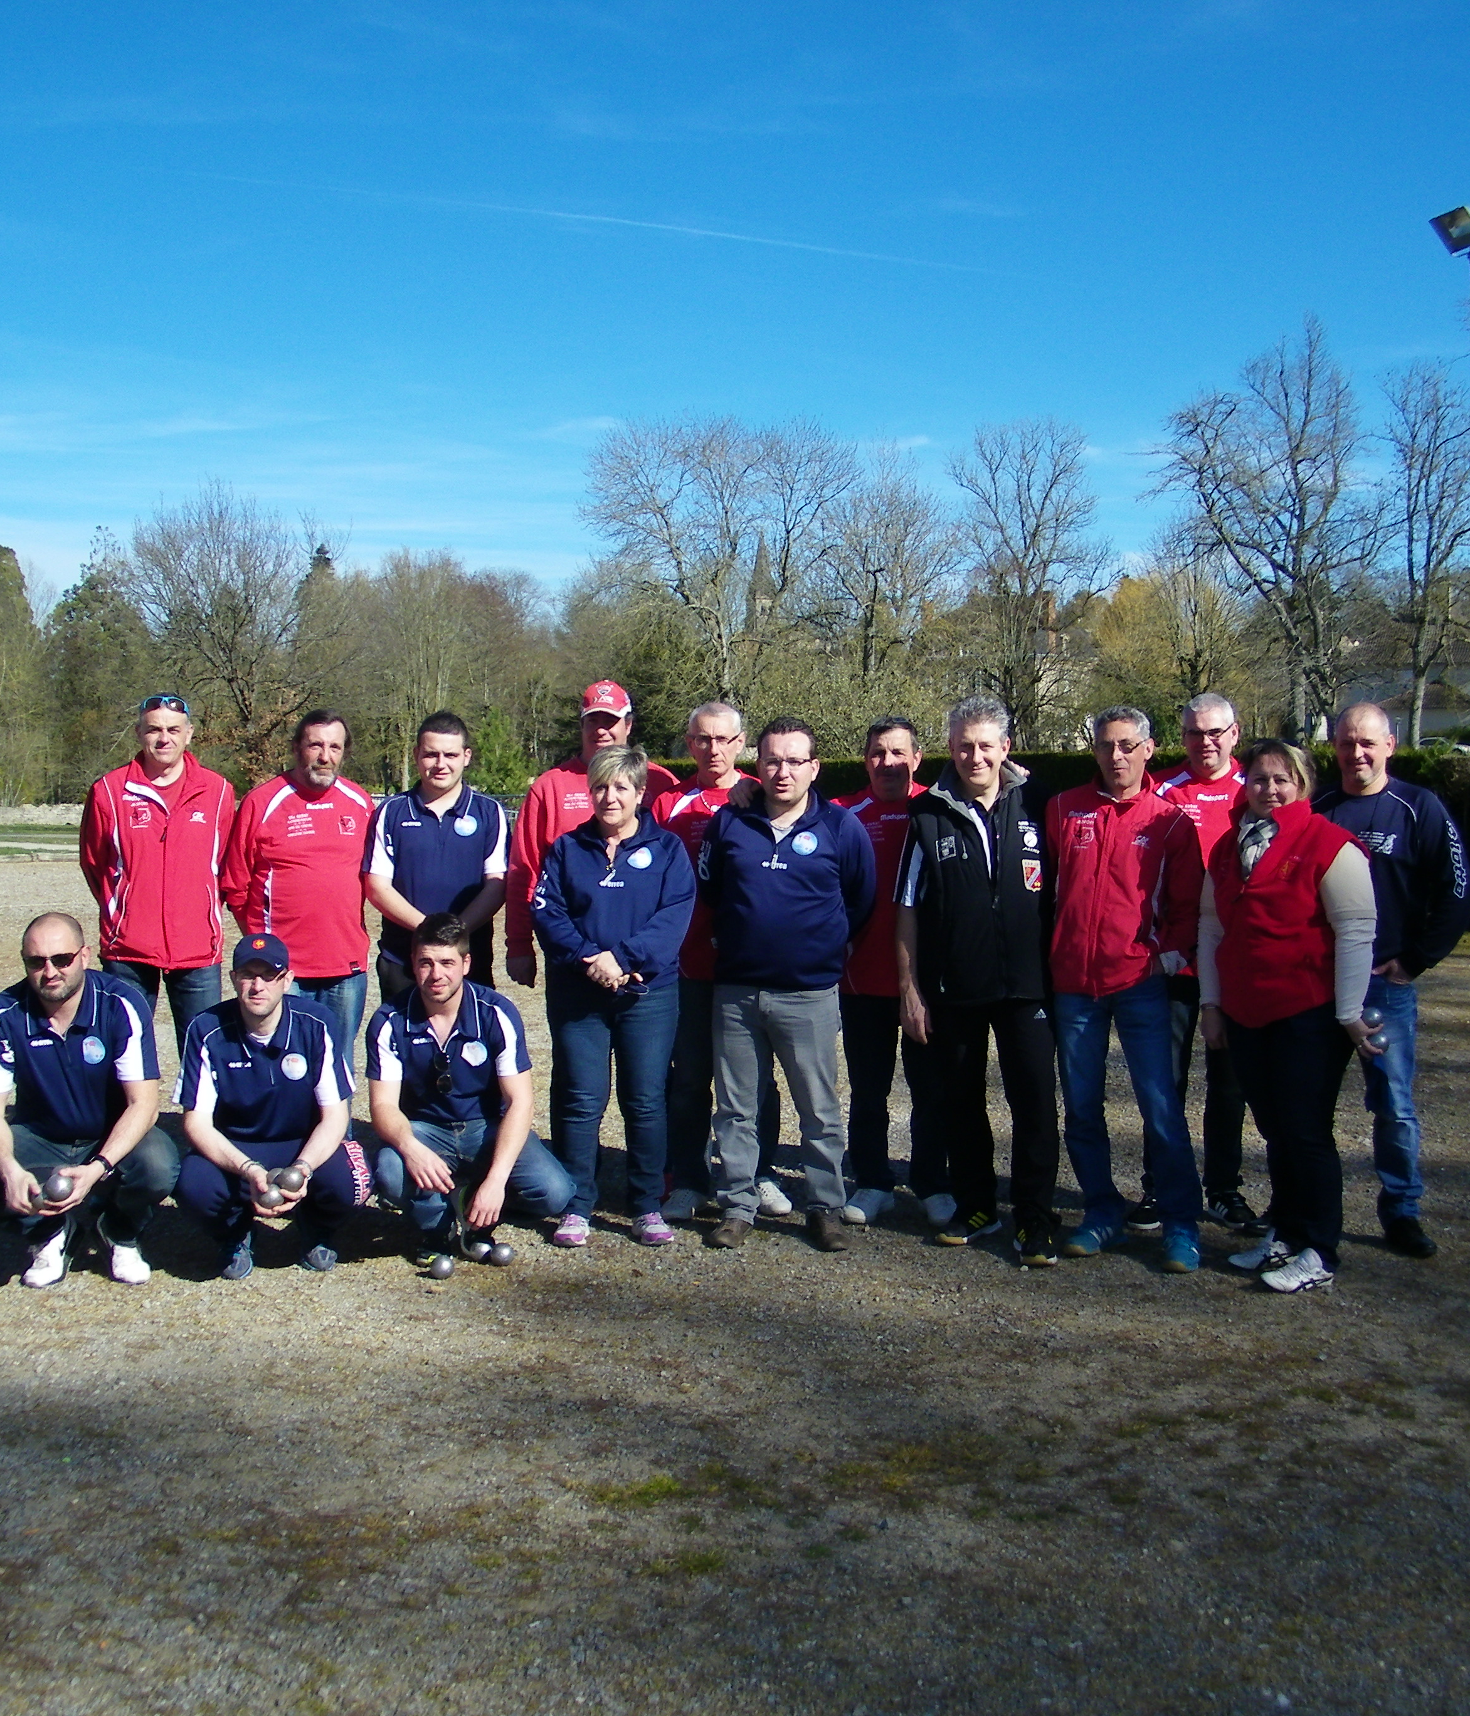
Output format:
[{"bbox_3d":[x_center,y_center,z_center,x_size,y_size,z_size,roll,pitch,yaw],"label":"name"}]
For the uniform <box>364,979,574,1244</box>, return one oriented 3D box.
[{"bbox_3d":[-0.873,0.818,6.065,0.660,0.848,0.660,0,3,-10],"label":"uniform"}]

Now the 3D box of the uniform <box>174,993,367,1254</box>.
[{"bbox_3d":[-1.489,0.849,5.920,0.620,0.840,0.620,-1,2,-11],"label":"uniform"}]

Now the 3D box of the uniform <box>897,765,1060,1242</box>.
[{"bbox_3d":[0.788,0.465,5.980,0.540,1.540,0.350,-1,2,-3],"label":"uniform"}]

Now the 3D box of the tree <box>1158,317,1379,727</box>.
[{"bbox_3d":[15.620,-7.860,54.000,6.300,13.600,6.000,0,3,16],"label":"tree"}]

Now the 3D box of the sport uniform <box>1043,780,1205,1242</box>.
[{"bbox_3d":[1.250,0.502,5.960,0.520,1.504,0.360,1,3,18],"label":"sport uniform"}]

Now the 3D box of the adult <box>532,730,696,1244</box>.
[{"bbox_3d":[-0.406,0.448,6.168,0.520,1.649,0.360,0,3,0],"label":"adult"}]

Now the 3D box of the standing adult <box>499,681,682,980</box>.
[{"bbox_3d":[-0.474,0.326,6.500,0.620,1.870,0.360,-1,3,-3],"label":"standing adult"}]

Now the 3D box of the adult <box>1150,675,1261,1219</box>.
[{"bbox_3d":[1.589,0.344,6.383,0.540,1.835,0.360,0,3,9],"label":"adult"}]

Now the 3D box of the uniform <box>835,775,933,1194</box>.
[{"bbox_3d":[0.561,0.474,6.529,0.520,1.482,0.330,0,3,5],"label":"uniform"}]

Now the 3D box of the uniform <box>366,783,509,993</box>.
[{"bbox_3d":[-1.026,0.434,6.380,0.500,1.400,0.320,-1,2,-10],"label":"uniform"}]

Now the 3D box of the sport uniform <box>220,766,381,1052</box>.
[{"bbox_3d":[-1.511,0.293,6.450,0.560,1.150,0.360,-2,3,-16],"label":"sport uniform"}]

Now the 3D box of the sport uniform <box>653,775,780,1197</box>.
[{"bbox_3d":[-0.060,0.452,6.540,0.500,1.490,0.320,-1,2,0],"label":"sport uniform"}]

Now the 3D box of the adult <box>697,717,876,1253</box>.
[{"bbox_3d":[0.167,0.401,6.080,0.580,1.740,0.360,-1,3,5],"label":"adult"}]

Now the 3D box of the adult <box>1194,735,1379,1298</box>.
[{"bbox_3d":[1.695,0.448,5.670,0.530,1.640,0.380,1,3,34],"label":"adult"}]

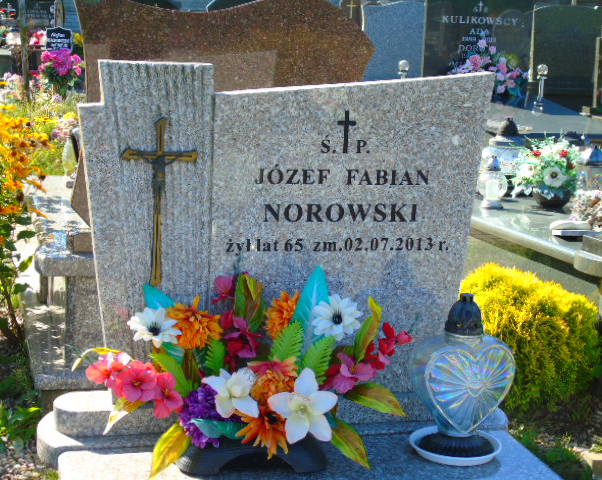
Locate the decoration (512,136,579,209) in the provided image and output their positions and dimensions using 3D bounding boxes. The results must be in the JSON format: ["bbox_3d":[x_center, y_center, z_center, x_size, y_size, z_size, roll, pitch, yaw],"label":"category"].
[{"bbox_3d":[0.896,-0.247,4.200,0.245,0.265,0.235,0,11,-12],"label":"decoration"}]

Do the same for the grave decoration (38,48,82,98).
[{"bbox_3d":[-1.854,-1.278,8.800,0.340,0.390,0.320,0,11,-12],"label":"grave decoration"}]

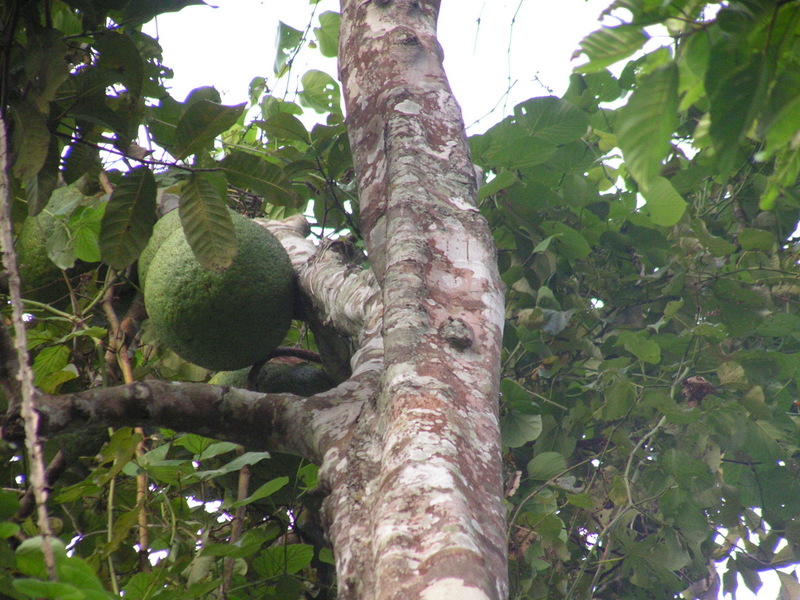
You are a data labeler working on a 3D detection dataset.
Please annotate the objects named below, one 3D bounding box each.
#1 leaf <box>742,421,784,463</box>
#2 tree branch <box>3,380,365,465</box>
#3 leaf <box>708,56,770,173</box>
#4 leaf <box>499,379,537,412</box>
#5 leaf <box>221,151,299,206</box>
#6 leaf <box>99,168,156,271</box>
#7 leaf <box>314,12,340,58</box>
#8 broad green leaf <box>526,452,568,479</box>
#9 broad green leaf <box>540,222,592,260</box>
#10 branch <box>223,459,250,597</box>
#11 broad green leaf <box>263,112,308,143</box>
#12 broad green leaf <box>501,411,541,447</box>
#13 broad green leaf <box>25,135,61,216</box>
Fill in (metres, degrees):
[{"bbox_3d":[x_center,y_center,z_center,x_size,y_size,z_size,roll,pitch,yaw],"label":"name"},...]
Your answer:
[{"bbox_3d":[0.784,0.306,17.200,0.095,0.104,0.025,-50,-16,19],"label":"leaf"},{"bbox_3d":[-0.458,0.258,16.900,0.770,0.180,0.190,0,-22,0],"label":"tree branch"},{"bbox_3d":[0.651,-0.357,15.300,0.106,0.241,0.026,14,19,-5],"label":"leaf"},{"bbox_3d":[0.247,0.199,16.600,0.088,0.075,0.025,38,15,15],"label":"leaf"},{"bbox_3d":[-0.262,-0.225,14.700,0.155,0.074,0.033,20,-19,7],"label":"leaf"},{"bbox_3d":[-0.500,-0.152,14.700,0.096,0.192,0.037,14,-19,5],"label":"leaf"},{"bbox_3d":[-0.134,-0.511,15.300,0.069,0.092,0.031,0,-20,0],"label":"leaf"},{"bbox_3d":[0.324,0.366,17.600,0.094,0.073,0.025,-17,18,6],"label":"broad green leaf"},{"bbox_3d":[0.335,-0.118,16.000,0.109,0.072,0.036,25,-18,9],"label":"broad green leaf"},{"bbox_3d":[-0.315,0.440,15.300,0.019,0.269,0.019,8,-20,3],"label":"branch"},{"bbox_3d":[-0.247,-0.369,17.000,0.118,0.059,0.025,28,17,-9],"label":"broad green leaf"},{"bbox_3d":[0.238,0.258,15.700,0.087,0.073,0.035,0,-20,0],"label":"broad green leaf"},{"bbox_3d":[-0.661,-0.228,14.700,0.059,0.152,0.033,12,-20,4],"label":"broad green leaf"}]

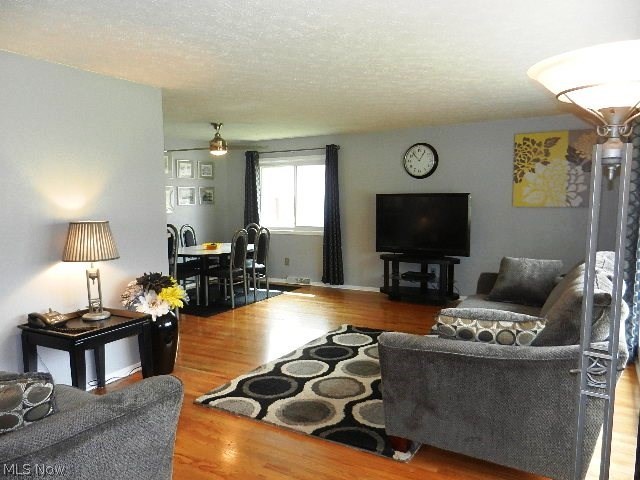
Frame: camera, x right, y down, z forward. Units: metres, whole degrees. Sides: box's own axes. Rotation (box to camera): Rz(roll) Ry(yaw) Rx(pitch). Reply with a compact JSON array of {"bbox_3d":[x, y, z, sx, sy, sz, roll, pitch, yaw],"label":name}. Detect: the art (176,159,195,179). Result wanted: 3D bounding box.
[{"bbox_3d":[-2.190,-1.160,7.630,0.030,0.290,0.380,3,7,31],"label":"art"}]

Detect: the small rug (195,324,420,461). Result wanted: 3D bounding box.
[{"bbox_3d":[0.367,1.103,3.932,1.584,0.016,2.336,3,6,30],"label":"small rug"}]

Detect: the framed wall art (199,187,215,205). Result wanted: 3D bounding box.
[{"bbox_3d":[-1.948,-0.768,8.070,0.030,0.295,0.375,3,7,31],"label":"framed wall art"}]

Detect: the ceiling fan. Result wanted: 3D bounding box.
[{"bbox_3d":[-1.325,-1.306,6.028,1.300,0.420,1.300,3,7,31],"label":"ceiling fan"}]

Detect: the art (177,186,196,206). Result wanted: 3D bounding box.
[{"bbox_3d":[-2.189,-0.722,7.670,0.030,0.300,0.385,3,7,31],"label":"art"}]

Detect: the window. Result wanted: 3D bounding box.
[{"bbox_3d":[-0.438,-0.733,7.722,1.440,1.280,0.100,3,7,31],"label":"window"}]

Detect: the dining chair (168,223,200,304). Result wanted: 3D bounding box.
[{"bbox_3d":[-1.843,0.368,6.044,0.455,1.069,0.535,3,6,30],"label":"dining chair"}]

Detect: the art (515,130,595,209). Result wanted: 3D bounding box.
[{"bbox_3d":[2.865,-0.858,5.686,0.915,0.920,0.040,3,7,31],"label":"art"}]

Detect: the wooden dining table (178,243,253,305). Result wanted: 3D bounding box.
[{"bbox_3d":[-1.466,0.485,6.582,1.069,0.733,1.416,3,6,30],"label":"wooden dining table"}]

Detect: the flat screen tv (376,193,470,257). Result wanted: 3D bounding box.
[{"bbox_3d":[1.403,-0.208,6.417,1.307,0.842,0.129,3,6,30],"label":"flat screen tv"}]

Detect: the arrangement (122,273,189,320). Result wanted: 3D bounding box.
[{"bbox_3d":[-1.319,0.458,3.784,0.495,0.406,0.535,0,6,0],"label":"arrangement"}]

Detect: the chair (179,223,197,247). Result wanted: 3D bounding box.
[{"bbox_3d":[-1.820,0.297,6.980,0.515,1.030,0.436,3,6,30],"label":"chair"}]

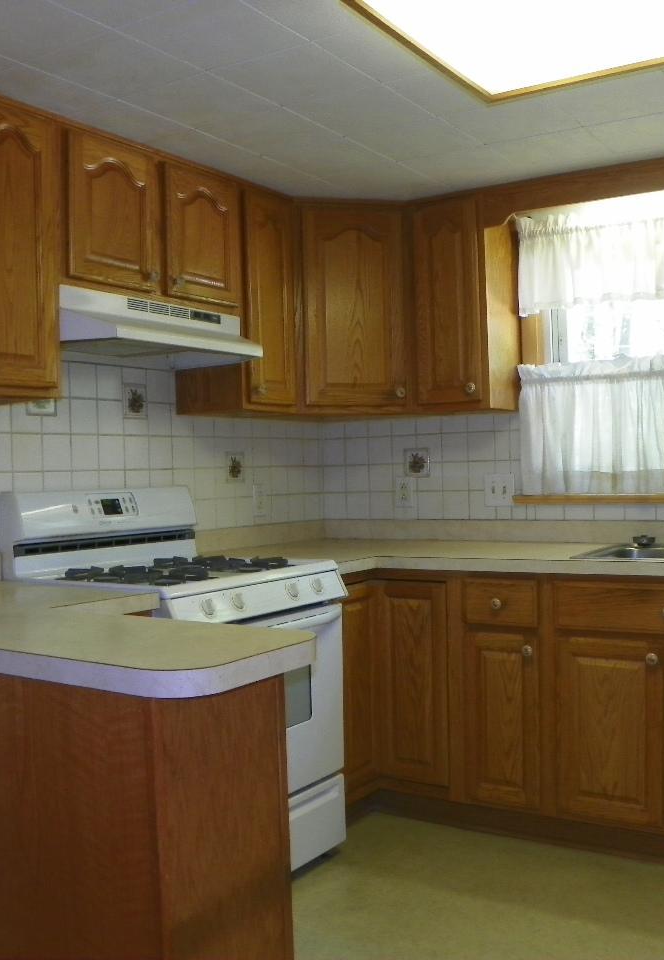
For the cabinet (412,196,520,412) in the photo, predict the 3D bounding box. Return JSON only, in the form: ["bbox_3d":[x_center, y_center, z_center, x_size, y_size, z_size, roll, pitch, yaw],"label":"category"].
[{"bbox_3d":[0.476,-0.630,3.526,0.309,0.765,0.317,-1,1,34],"label":"cabinet"}]

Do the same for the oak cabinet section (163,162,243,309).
[{"bbox_3d":[-0.525,-0.752,3.082,0.312,0.433,0.378,-1,1,34],"label":"oak cabinet section"}]

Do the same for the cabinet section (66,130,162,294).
[{"bbox_3d":[-0.731,-0.741,2.774,0.312,0.433,0.372,-1,1,34],"label":"cabinet section"}]

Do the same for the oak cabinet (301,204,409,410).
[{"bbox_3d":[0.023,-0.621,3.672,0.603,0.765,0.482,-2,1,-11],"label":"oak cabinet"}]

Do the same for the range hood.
[{"bbox_3d":[-0.569,-0.450,2.881,0.437,0.157,0.766,-1,1,34],"label":"range hood"}]

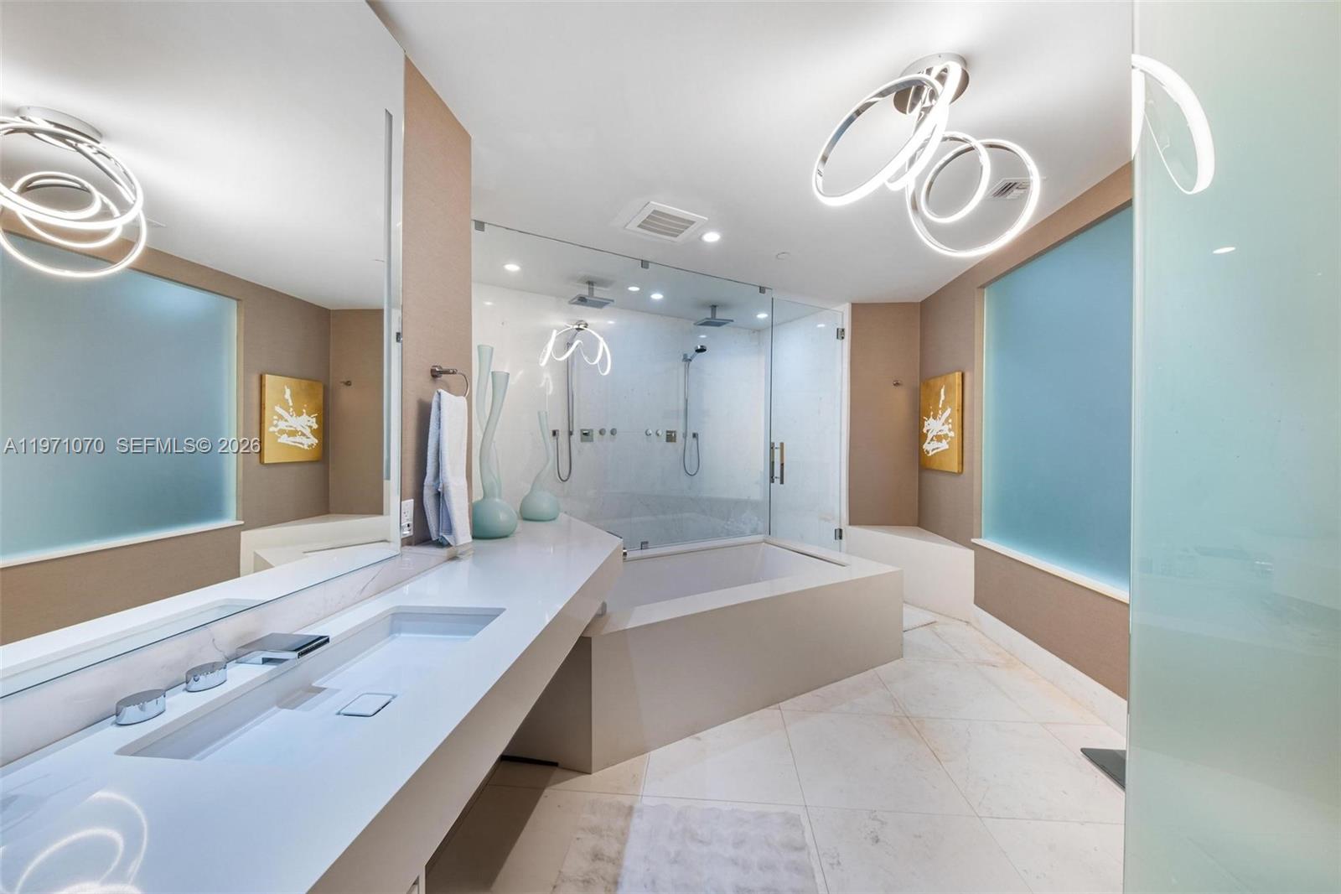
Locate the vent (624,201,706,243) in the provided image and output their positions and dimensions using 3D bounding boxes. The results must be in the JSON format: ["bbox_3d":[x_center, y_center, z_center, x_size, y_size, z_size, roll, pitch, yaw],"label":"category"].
[{"bbox_3d":[-0.032,-1.338,2.713,0.377,0.030,0.348,0,0,-29],"label":"vent"}]

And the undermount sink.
[{"bbox_3d":[-0.618,0.495,0.911,0.330,0.125,0.600,0,0,5],"label":"undermount sink"}]

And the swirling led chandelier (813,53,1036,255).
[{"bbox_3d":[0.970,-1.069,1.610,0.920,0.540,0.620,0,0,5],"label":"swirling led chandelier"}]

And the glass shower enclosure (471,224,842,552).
[{"bbox_3d":[-0.070,-0.112,3.885,3.150,2.450,1.080,0,0,-29],"label":"glass shower enclosure"}]

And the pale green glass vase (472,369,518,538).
[{"bbox_3d":[-0.873,0.029,2.152,0.270,0.795,0.270,0,0,5],"label":"pale green glass vase"}]

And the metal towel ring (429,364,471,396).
[{"bbox_3d":[-0.799,-0.227,1.593,0.100,0.125,0.170,0,0,5],"label":"metal towel ring"}]

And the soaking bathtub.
[{"bbox_3d":[0.209,1.044,2.741,2.240,0.550,1.120,0,0,-29],"label":"soaking bathtub"}]

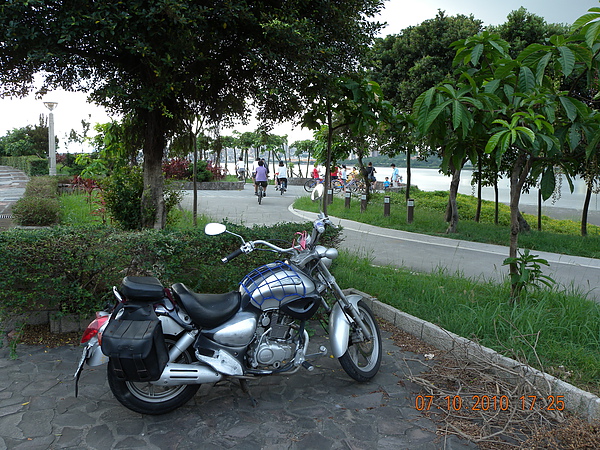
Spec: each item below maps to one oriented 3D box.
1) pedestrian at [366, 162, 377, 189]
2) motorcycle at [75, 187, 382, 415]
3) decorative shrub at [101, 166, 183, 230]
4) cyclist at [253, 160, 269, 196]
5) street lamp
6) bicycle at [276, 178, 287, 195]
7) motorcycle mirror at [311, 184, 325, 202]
[{"bbox_3d":[3.875,-2.585,26.300,0.500,1.580,0.500,6,9,37],"label":"pedestrian"},{"bbox_3d":[-0.371,0.475,3.320,2.130,1.450,0.850,-2,8,-20],"label":"motorcycle"},{"bbox_3d":[-3.462,-0.557,10.600,1.400,1.500,1.600,1,7,0],"label":"decorative shrub"},{"bbox_3d":[-1.475,-1.761,18.500,0.520,1.380,0.750,1,7,-3],"label":"cyclist"},{"bbox_3d":[-15.842,-5.525,31.000,0.950,4.800,0.950,1,7,0],"label":"street lamp"},{"bbox_3d":[-0.893,-1.908,23.800,0.550,1.030,1.650,0,7,-3],"label":"bicycle"},{"bbox_3d":[0.113,-0.201,3.050,0.045,0.100,0.150,12,-26,-31],"label":"motorcycle mirror"}]

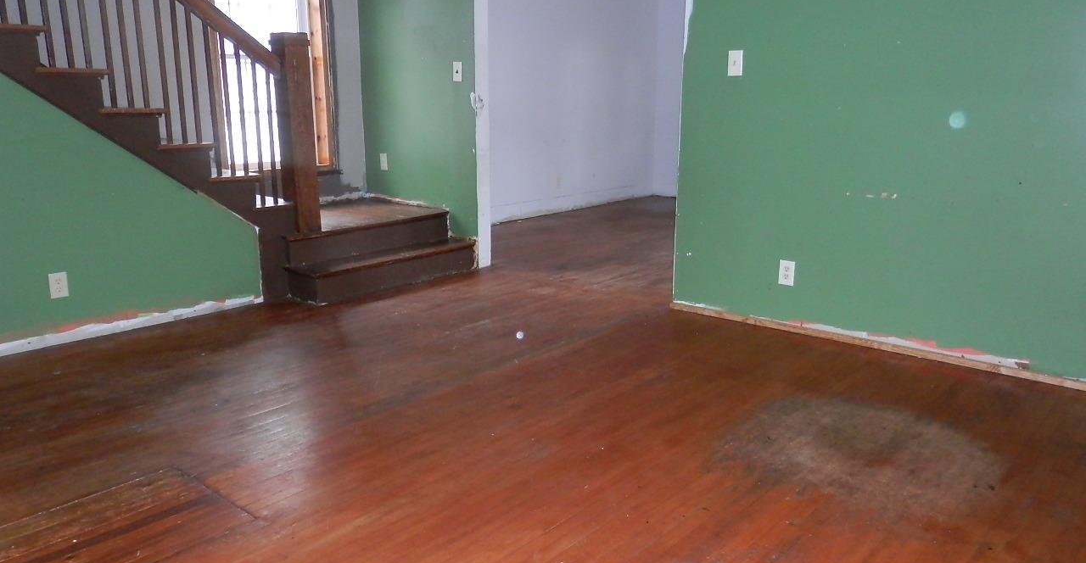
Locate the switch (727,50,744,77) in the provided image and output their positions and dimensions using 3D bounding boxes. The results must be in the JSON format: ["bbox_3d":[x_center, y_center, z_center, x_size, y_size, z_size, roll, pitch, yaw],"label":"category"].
[{"bbox_3d":[0.898,-1.020,3.661,0.070,0.114,0.014,11,17,38],"label":"switch"}]

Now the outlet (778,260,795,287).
[{"bbox_3d":[1.144,-0.041,3.683,0.070,0.114,0.009,11,17,38],"label":"outlet"}]

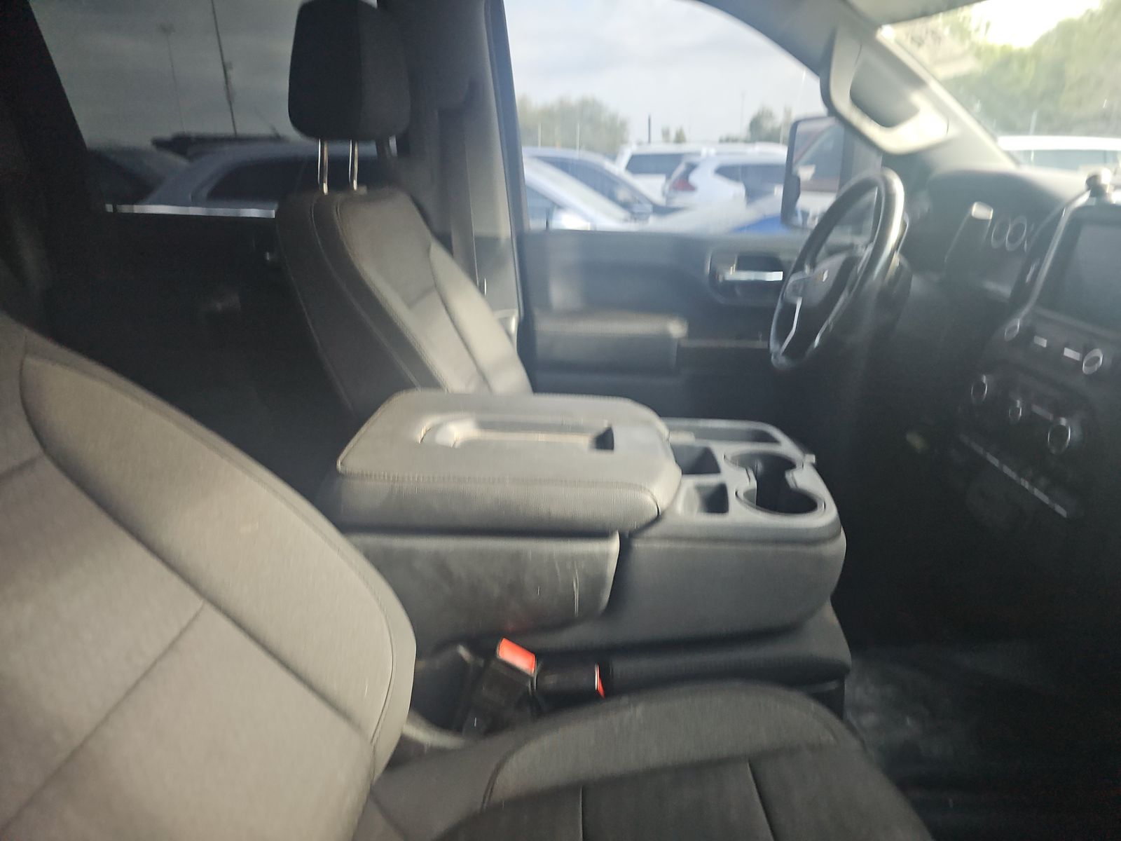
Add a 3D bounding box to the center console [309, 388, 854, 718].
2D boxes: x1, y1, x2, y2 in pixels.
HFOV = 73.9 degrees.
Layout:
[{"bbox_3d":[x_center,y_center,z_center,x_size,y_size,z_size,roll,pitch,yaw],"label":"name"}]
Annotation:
[{"bbox_3d":[0.043,0.158,1.080,0.660,0.335,0.375,0,20,1],"label":"center console"}]

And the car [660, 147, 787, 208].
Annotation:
[{"bbox_3d":[4.480,-4.460,14.450,4.650,1.700,1.840,-1,20,-1],"label":"car"}]

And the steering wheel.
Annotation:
[{"bbox_3d":[0.497,-0.255,1.326,0.100,0.385,0.385,23,20,-3],"label":"steering wheel"}]

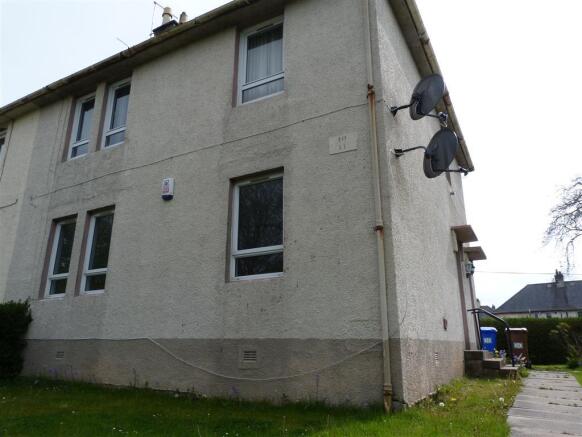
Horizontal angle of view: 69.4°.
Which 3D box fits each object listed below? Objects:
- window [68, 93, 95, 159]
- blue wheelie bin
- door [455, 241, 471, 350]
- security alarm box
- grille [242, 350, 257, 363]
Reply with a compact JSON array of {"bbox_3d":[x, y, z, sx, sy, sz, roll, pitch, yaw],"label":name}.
[{"bbox_3d":[-4.123,-1.839,8.462,0.714,1.442,0.080,-9,-19,27],"label":"window"},{"bbox_3d":[6.162,3.908,12.945,0.580,1.070,0.730,-9,-19,27],"label":"blue wheelie bin"},{"bbox_3d":[3.772,1.709,9.400,0.120,2.350,0.820,-9,-19,28],"label":"door"},{"bbox_3d":[-1.934,-0.455,6.601,0.220,0.330,0.085,-9,-19,27],"label":"security alarm box"},{"bbox_3d":[-0.504,1.705,5.194,0.200,0.130,0.030,-9,-19,27],"label":"grille"}]

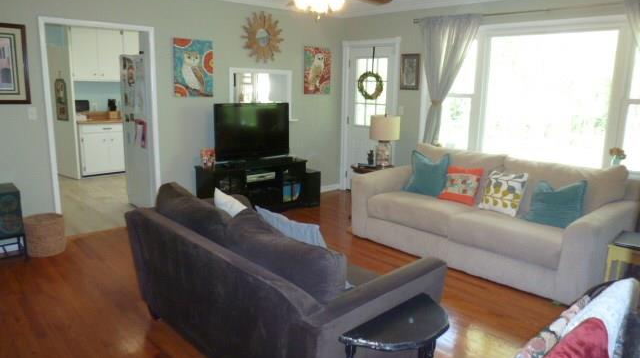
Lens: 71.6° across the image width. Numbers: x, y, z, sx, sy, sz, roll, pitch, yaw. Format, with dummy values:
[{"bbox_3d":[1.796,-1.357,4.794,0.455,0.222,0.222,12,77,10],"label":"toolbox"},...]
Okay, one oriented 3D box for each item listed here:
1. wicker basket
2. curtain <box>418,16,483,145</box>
[{"bbox_3d":[-2.425,0.486,3.911,0.360,0.310,0.360,-9,15,-42],"label":"wicker basket"},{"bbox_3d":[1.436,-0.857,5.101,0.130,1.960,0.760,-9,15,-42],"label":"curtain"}]

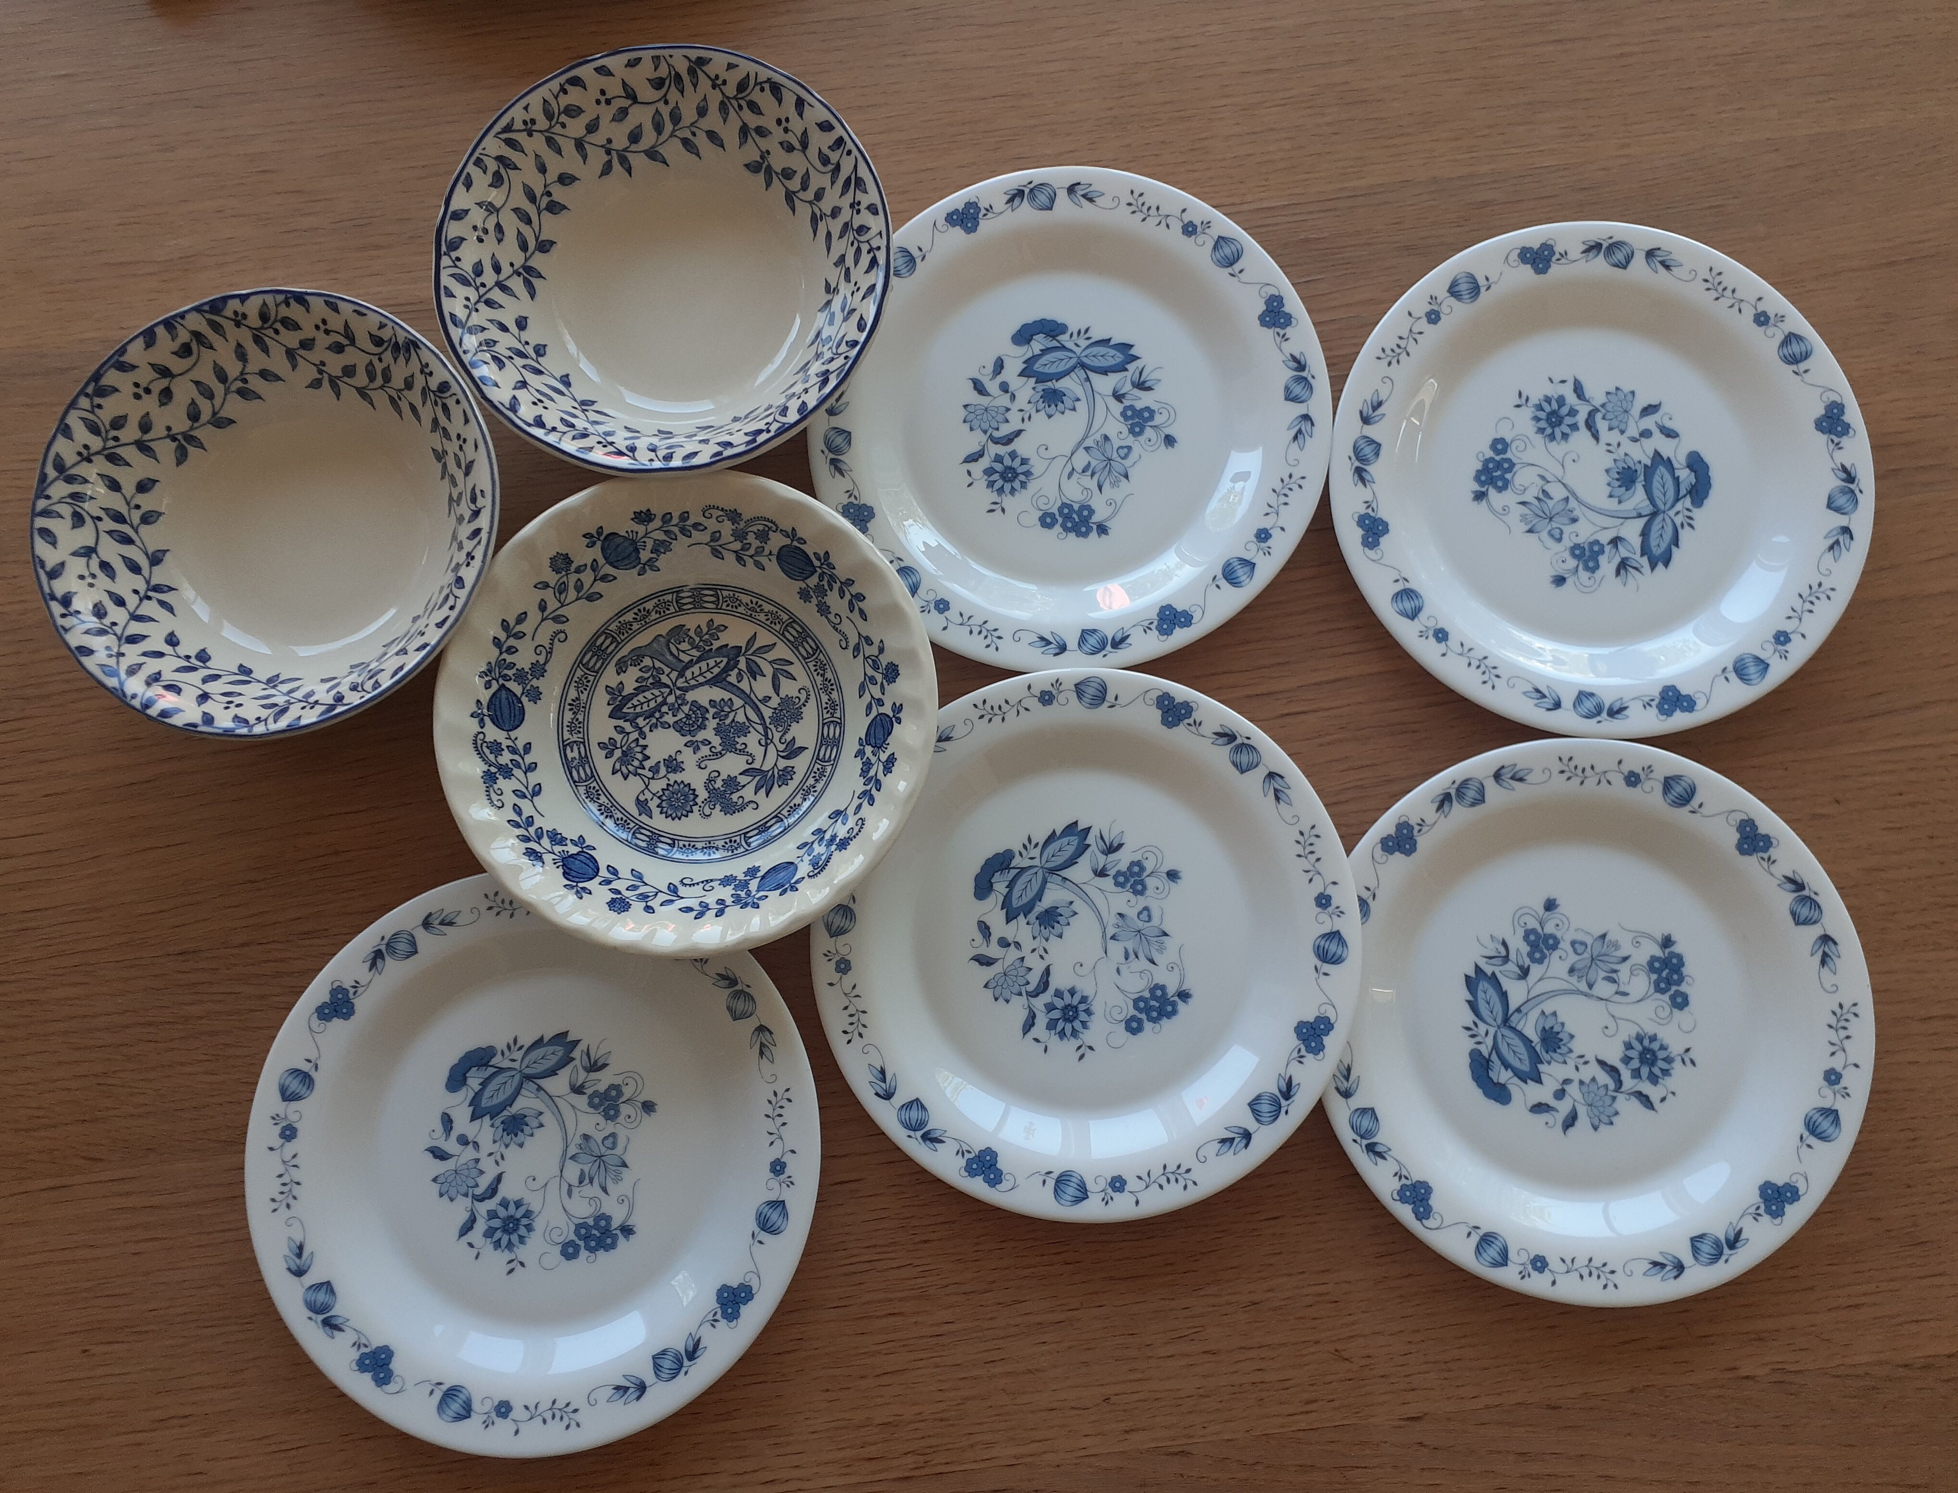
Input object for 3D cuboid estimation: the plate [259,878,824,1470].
[{"bbox_3d":[-0.150,0.138,0.532,0.193,0.021,0.193,0,81,0],"label":"plate"}]

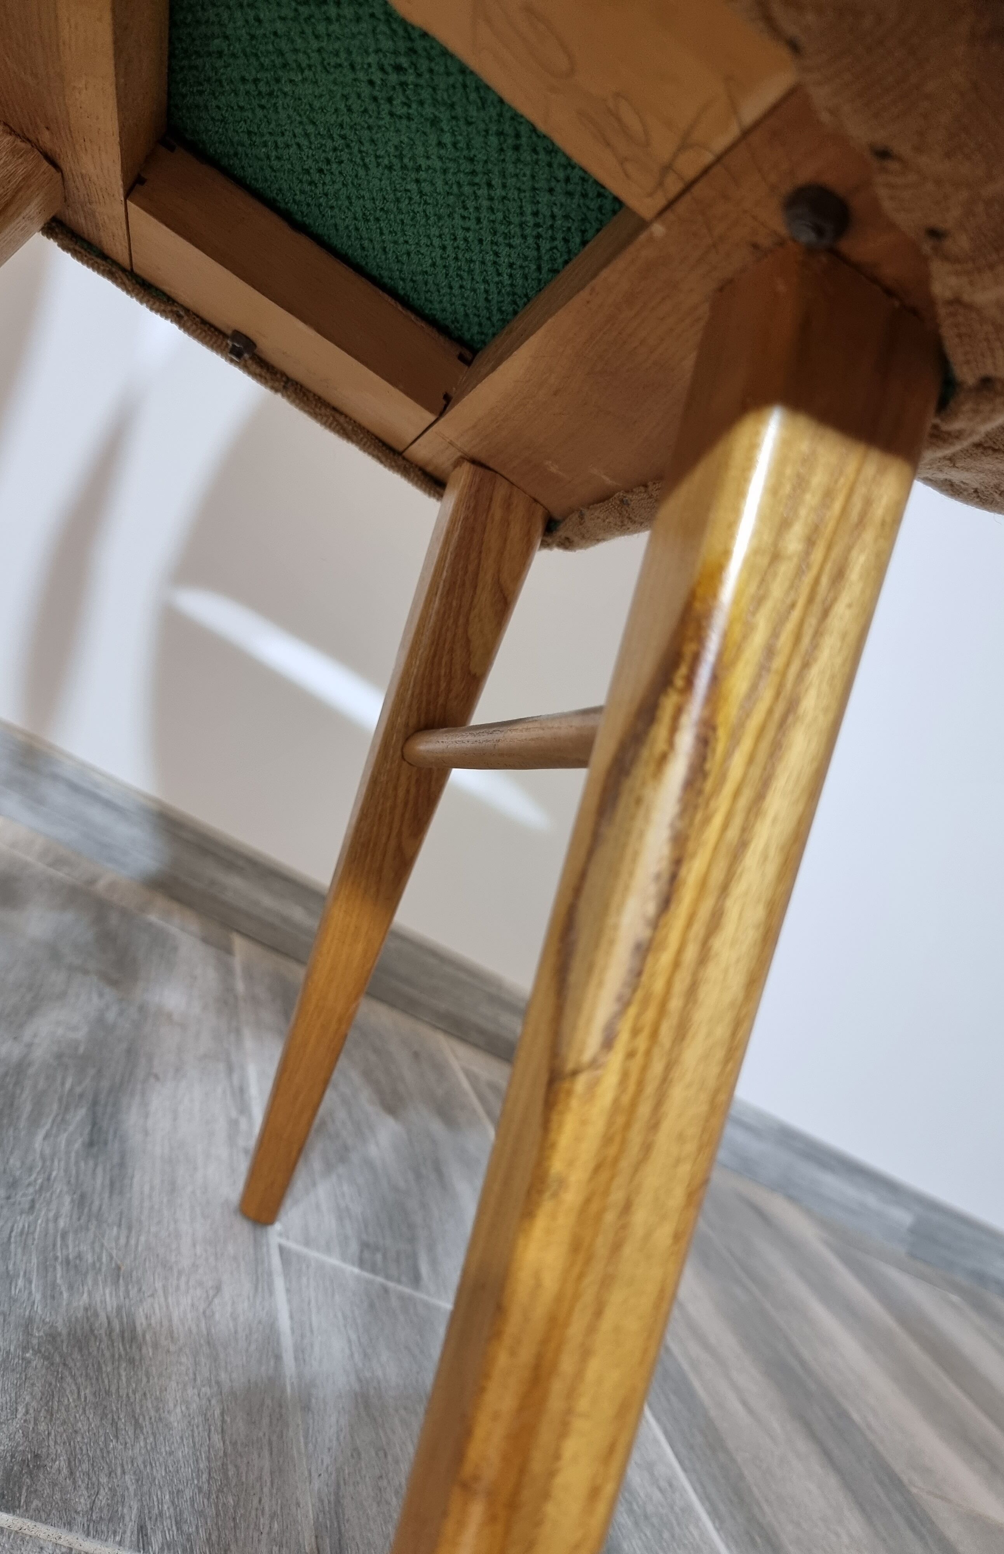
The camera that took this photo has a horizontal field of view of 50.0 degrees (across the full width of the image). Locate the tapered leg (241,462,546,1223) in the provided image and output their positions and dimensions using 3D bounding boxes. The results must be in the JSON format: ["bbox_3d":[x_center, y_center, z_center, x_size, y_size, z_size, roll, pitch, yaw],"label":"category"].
[{"bbox_3d":[-0.066,0.050,0.541,0.044,0.398,0.042,16,10,-18],"label":"tapered leg"}]

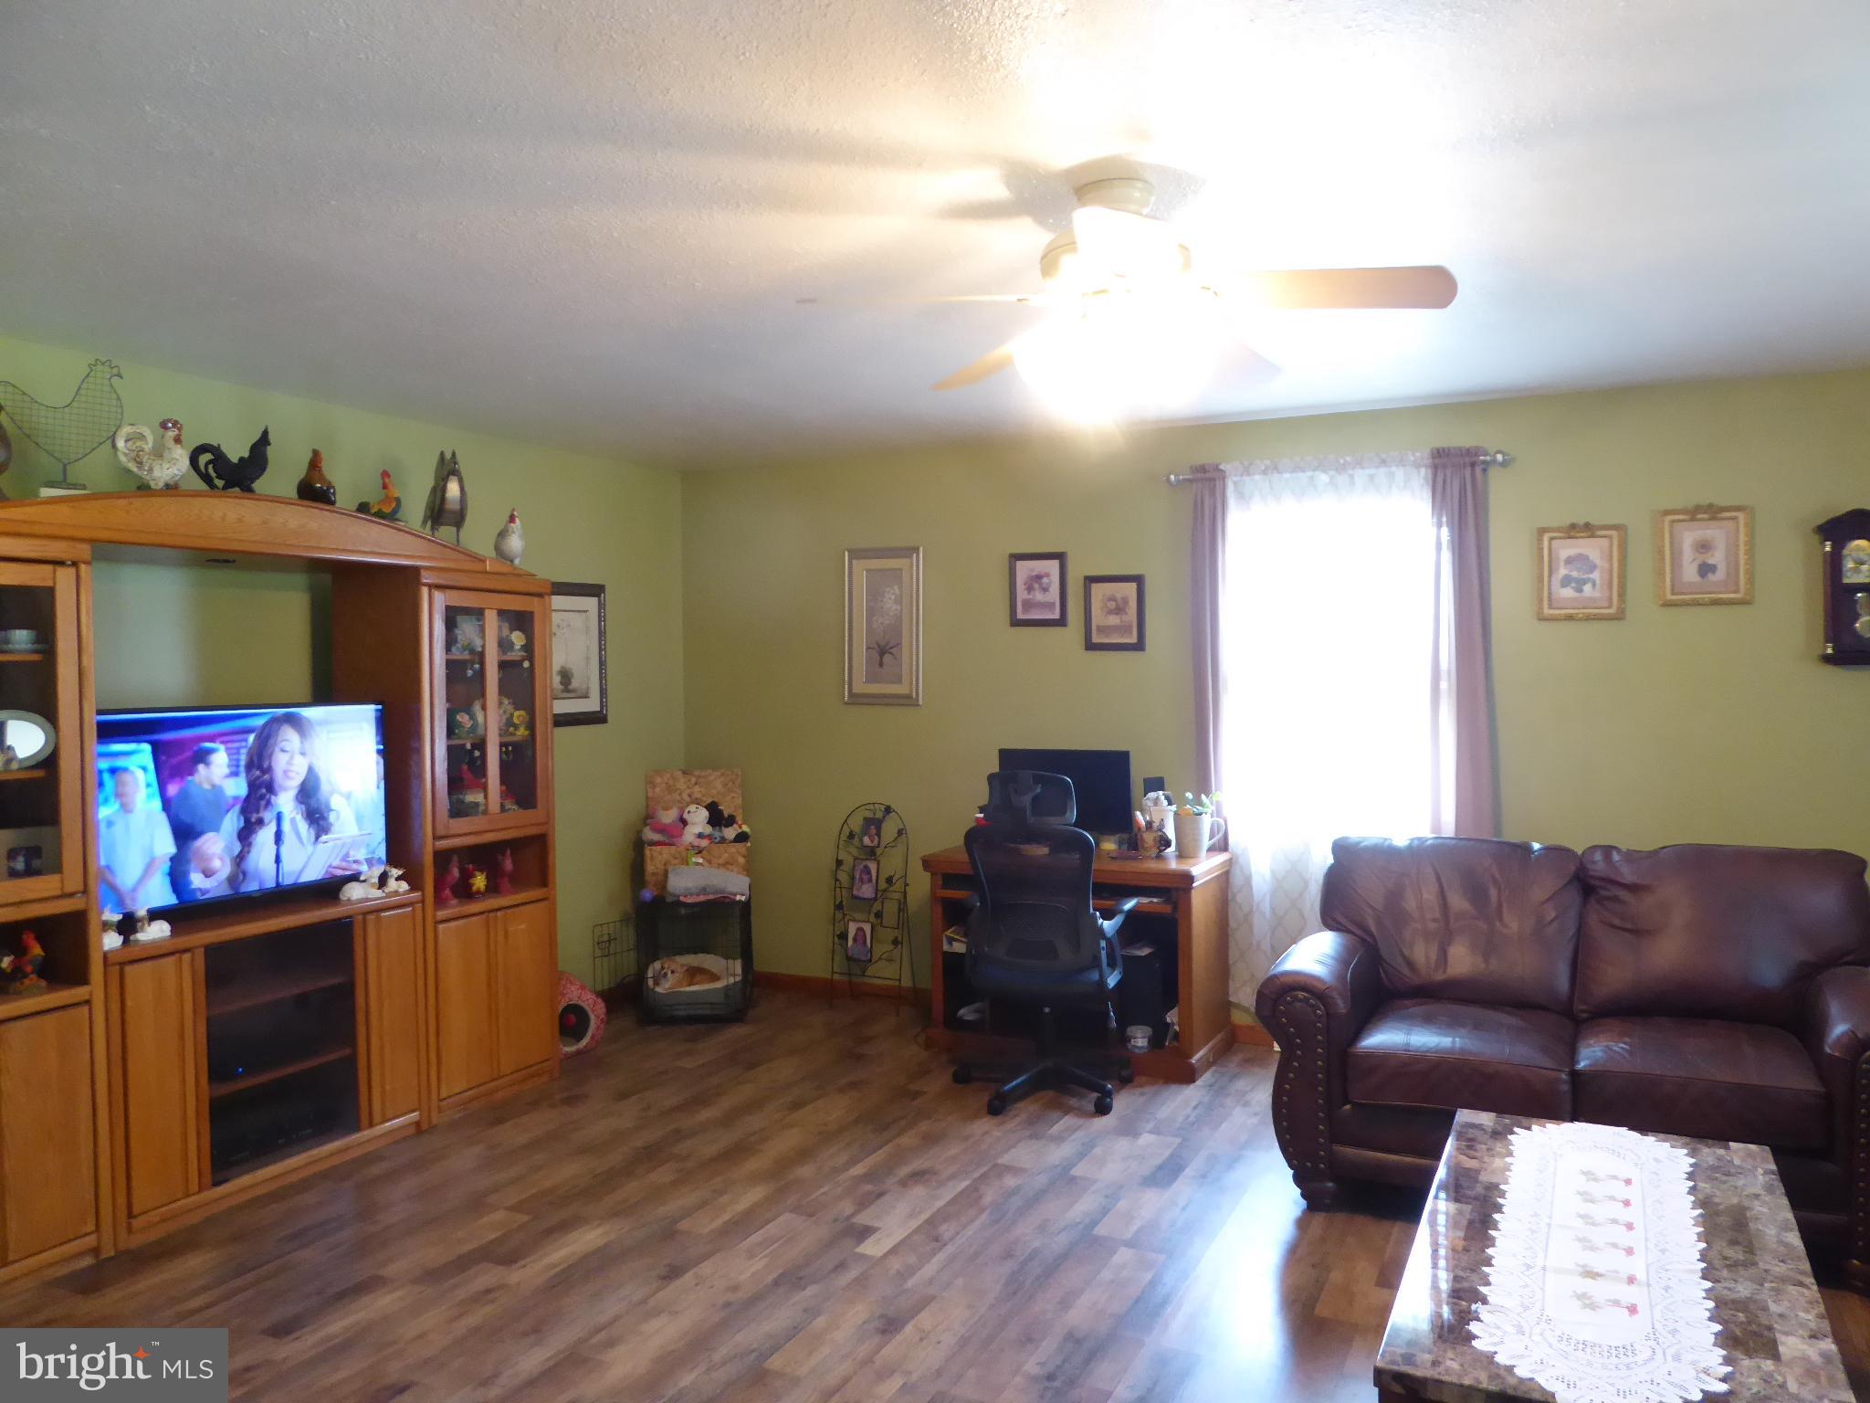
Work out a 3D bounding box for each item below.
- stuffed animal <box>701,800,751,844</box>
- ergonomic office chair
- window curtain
[{"bbox_3d":[-0.909,0.521,5.640,0.200,0.185,0.140,0,2,0],"label":"stuffed animal"},{"bbox_3d":[0.373,0.798,4.536,0.640,1.144,0.660,0,2,22],"label":"ergonomic office chair"},{"bbox_3d":[1.477,0.130,4.791,1.083,2.050,0.120,0,2,27],"label":"window curtain"}]

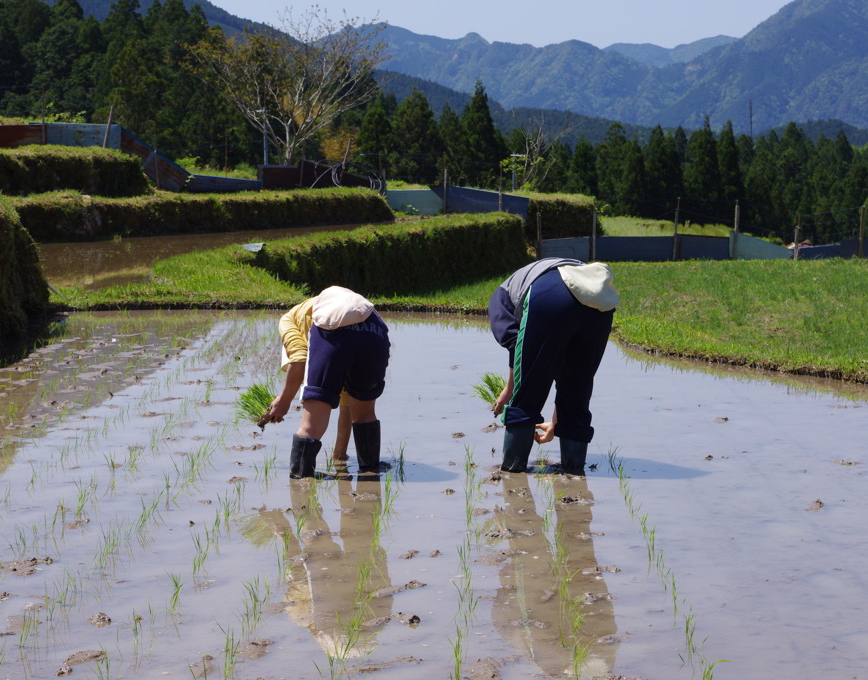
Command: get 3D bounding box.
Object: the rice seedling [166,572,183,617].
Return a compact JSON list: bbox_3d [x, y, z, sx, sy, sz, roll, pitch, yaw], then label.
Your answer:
[{"bbox_3d":[-0.749,0.734,6.715,0.055,0.141,0.050,0,4,0],"label":"rice seedling"}]

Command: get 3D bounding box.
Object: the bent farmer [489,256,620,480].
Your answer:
[{"bbox_3d":[0.508,0.116,9.896,0.540,0.926,0.850,-2,5,-20],"label":"bent farmer"}]

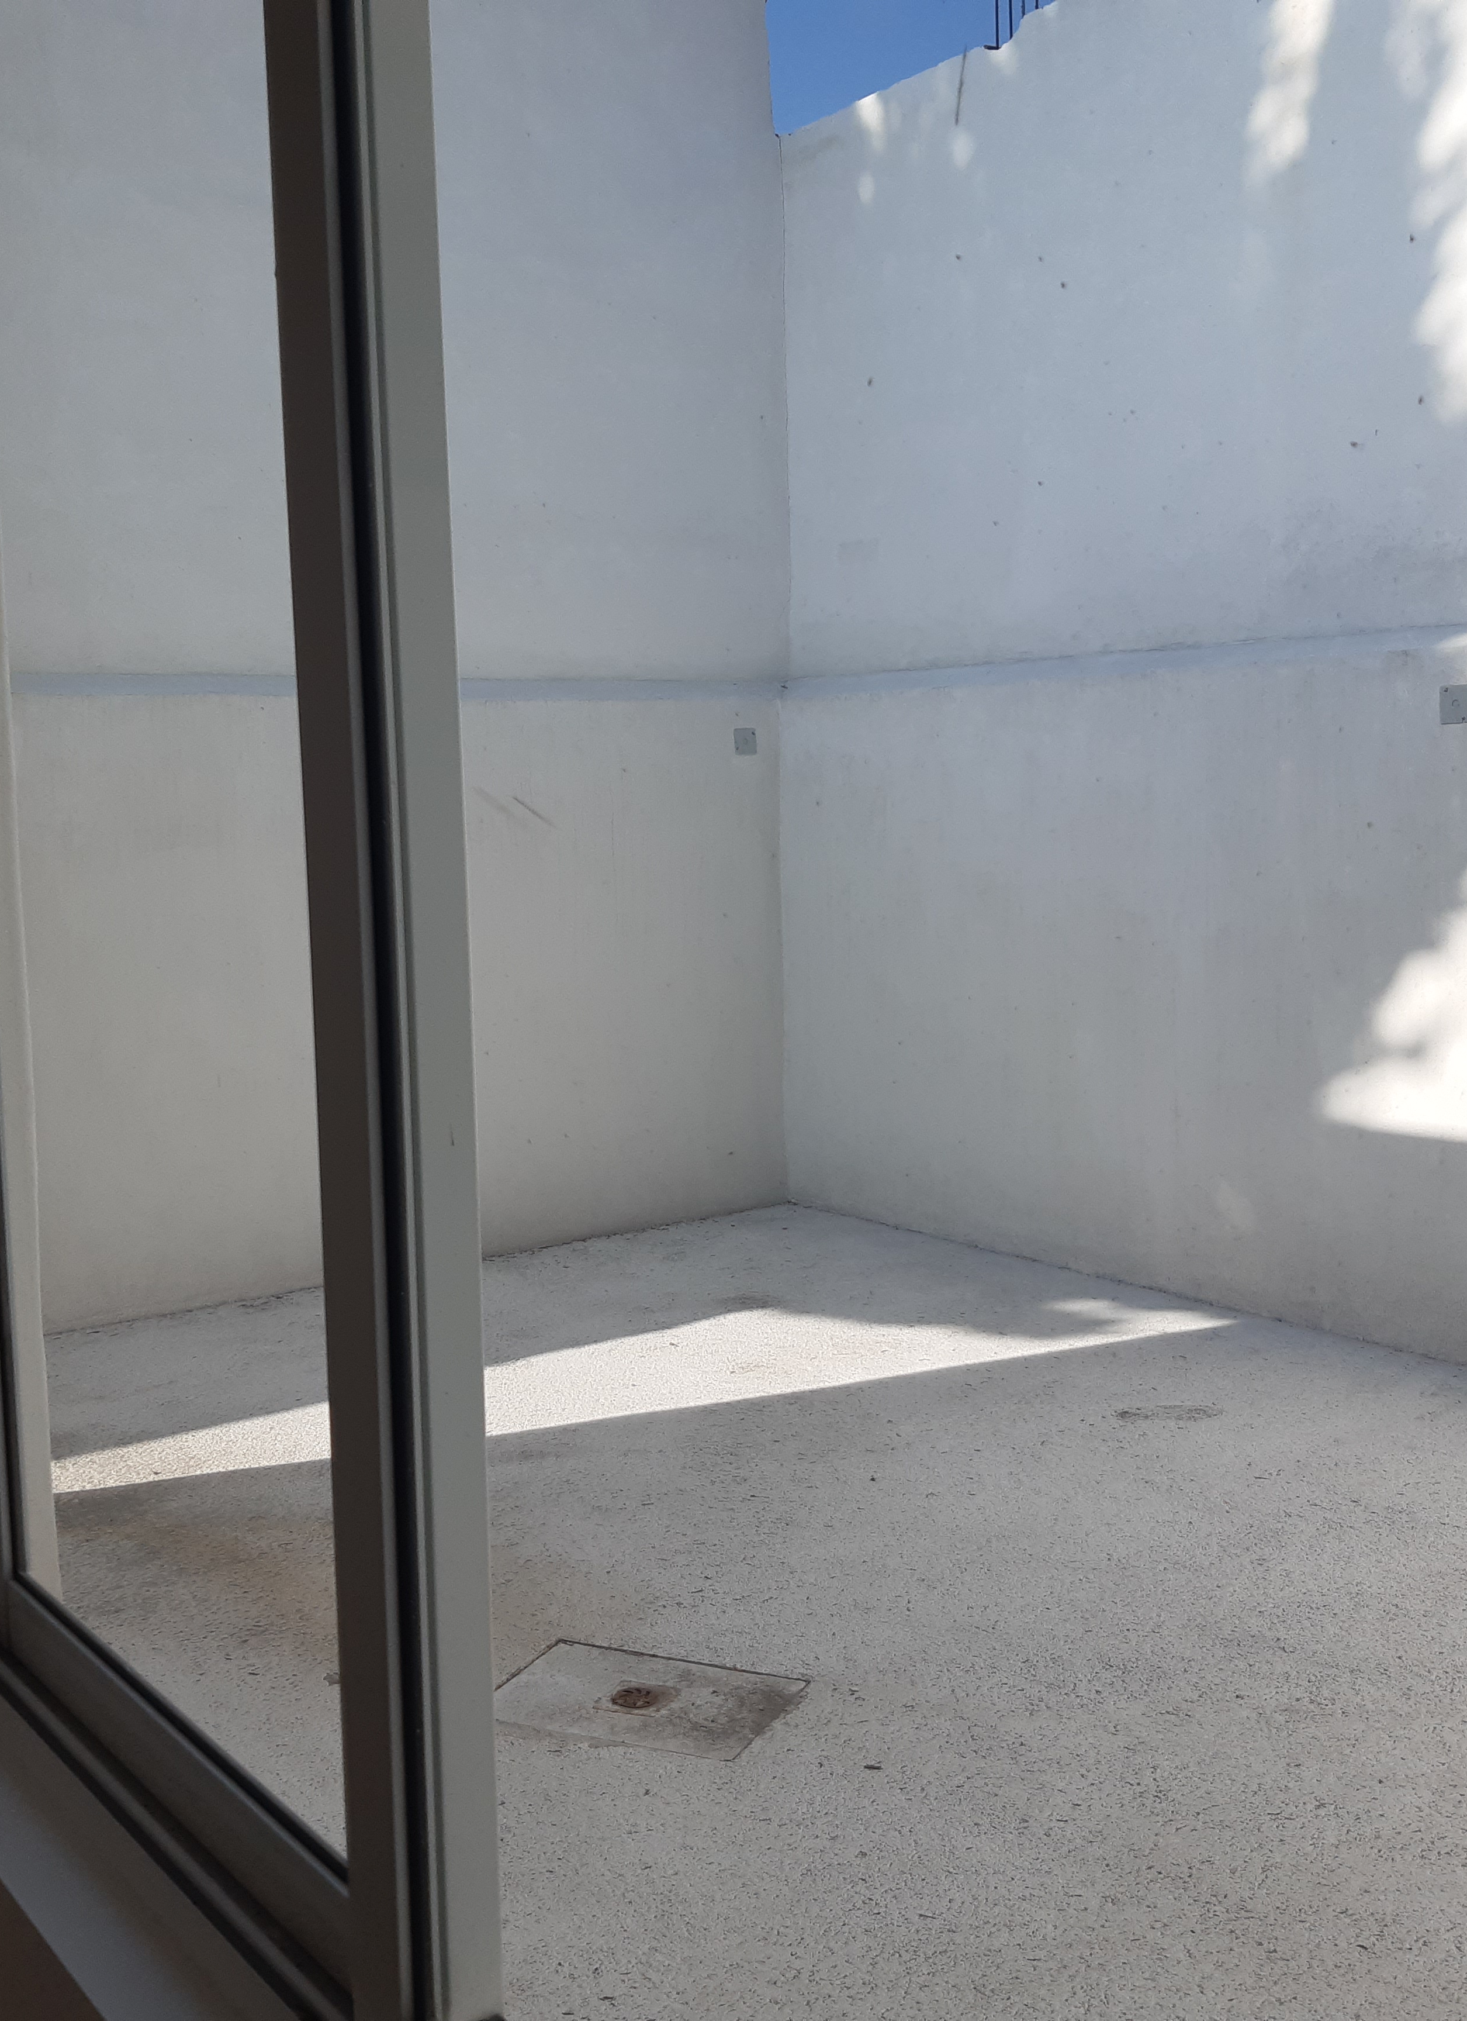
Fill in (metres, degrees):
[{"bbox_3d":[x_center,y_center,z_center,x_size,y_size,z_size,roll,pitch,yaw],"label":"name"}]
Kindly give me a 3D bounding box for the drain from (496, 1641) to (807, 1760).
[{"bbox_3d":[-0.193,1.441,4.214,0.592,0.030,0.391,1,7,22],"label":"drain"}]

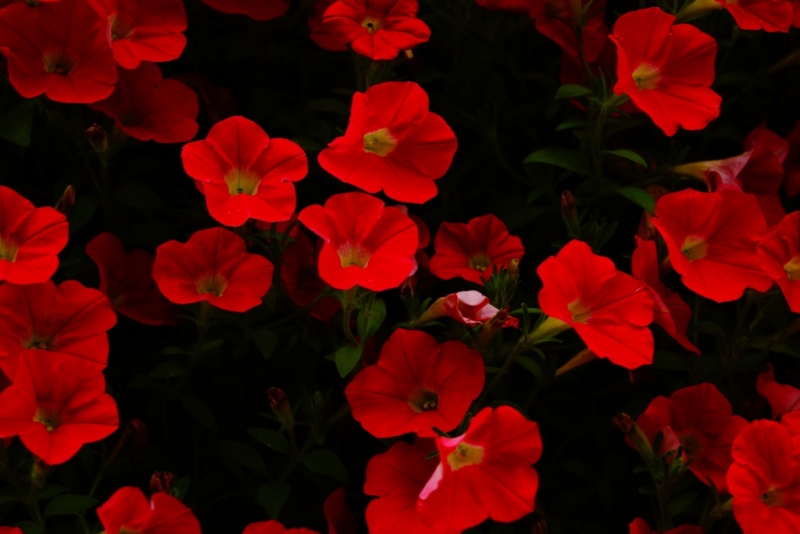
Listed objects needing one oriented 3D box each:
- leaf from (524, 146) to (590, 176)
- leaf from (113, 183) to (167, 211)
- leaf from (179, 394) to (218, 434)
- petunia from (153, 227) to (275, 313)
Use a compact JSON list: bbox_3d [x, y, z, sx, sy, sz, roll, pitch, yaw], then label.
[{"bbox_3d":[0.085,-0.058,0.890,0.036,0.007,0.017,6,28,-17],"label":"leaf"},{"bbox_3d":[-0.149,-0.040,0.930,0.031,0.006,0.018,17,42,11],"label":"leaf"},{"bbox_3d":[-0.114,0.084,0.920,0.031,0.005,0.014,43,55,9],"label":"leaf"},{"bbox_3d":[-0.101,0.001,0.880,0.066,0.036,0.060,0,49,0],"label":"petunia"}]

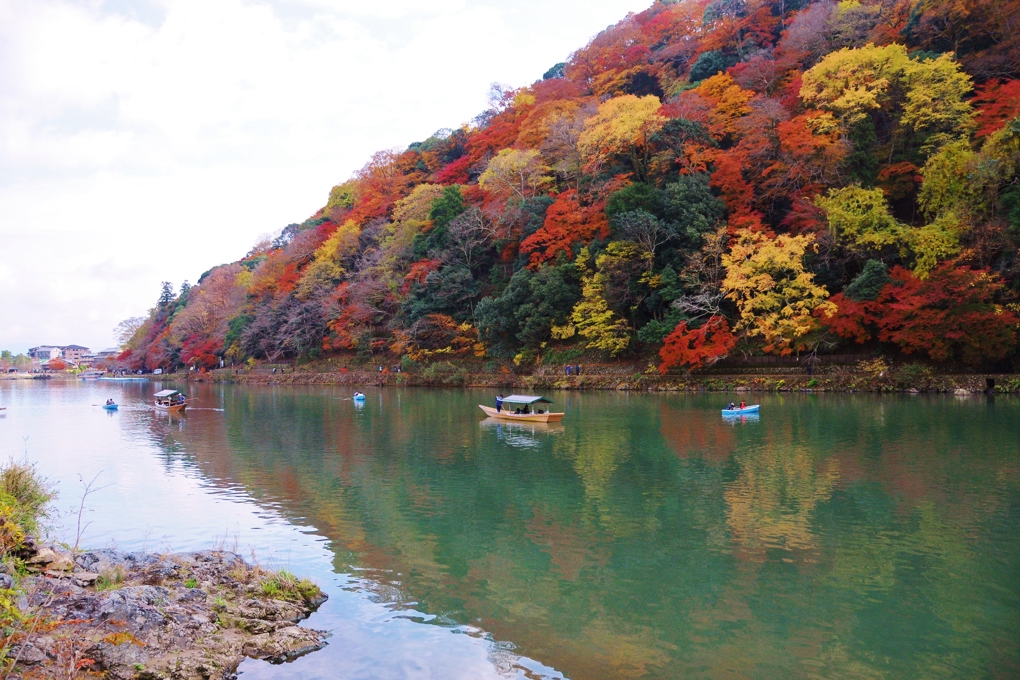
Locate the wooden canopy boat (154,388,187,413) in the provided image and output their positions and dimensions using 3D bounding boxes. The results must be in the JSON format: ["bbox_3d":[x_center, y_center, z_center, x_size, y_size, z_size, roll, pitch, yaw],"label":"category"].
[{"bbox_3d":[-40.818,7.312,92.556,2.350,2.300,9.300,0,-1,-38],"label":"wooden canopy boat"}]

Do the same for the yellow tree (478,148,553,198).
[{"bbox_3d":[1.226,-36.898,171.000,16.570,11.130,13.000,-1,-1,1],"label":"yellow tree"}]

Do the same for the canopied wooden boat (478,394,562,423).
[{"bbox_3d":[0.625,6.236,70.438,2.400,2.300,10.600,0,-2,-41],"label":"canopied wooden boat"}]

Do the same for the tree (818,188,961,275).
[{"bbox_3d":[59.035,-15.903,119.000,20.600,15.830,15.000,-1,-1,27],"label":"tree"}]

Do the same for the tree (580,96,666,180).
[{"bbox_3d":[21.806,-39.407,150.000,16.720,16.520,15.000,-1,-1,9],"label":"tree"}]

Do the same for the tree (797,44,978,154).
[{"bbox_3d":[64.475,-40.735,131.000,26.750,18.940,19.000,-1,-1,27],"label":"tree"}]

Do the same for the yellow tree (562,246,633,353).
[{"bbox_3d":[14.999,-6.329,133.000,11.730,19.070,11.000,-1,-1,6],"label":"yellow tree"}]

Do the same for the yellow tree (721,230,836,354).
[{"bbox_3d":[41.308,-7.000,118.000,16.860,19.690,14.000,-1,-1,19],"label":"yellow tree"}]

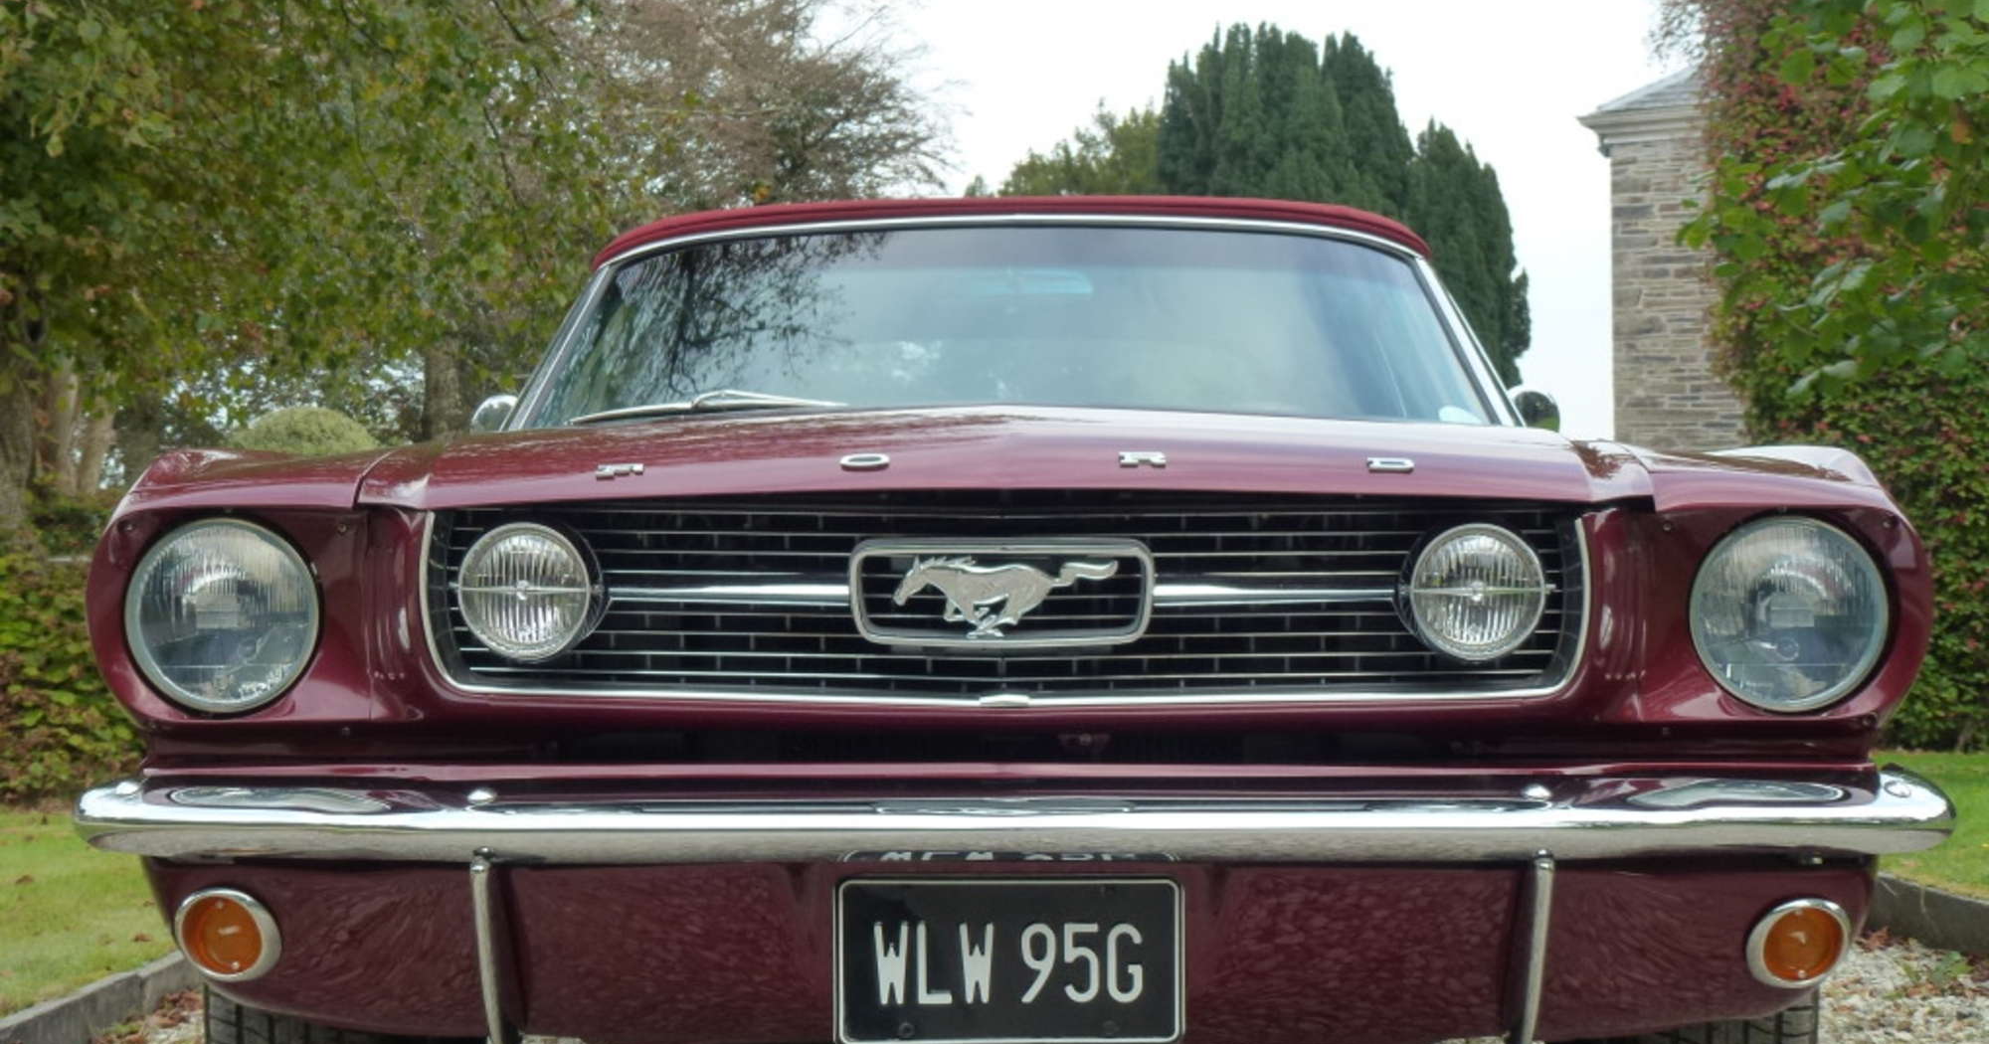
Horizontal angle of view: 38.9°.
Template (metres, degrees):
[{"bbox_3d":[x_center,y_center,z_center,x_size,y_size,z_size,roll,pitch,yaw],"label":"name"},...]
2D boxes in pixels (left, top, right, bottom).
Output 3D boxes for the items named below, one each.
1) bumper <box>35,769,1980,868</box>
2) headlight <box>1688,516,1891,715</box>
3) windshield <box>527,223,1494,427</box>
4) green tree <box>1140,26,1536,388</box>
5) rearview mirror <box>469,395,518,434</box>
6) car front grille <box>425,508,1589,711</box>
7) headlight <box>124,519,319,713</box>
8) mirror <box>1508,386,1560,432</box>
[{"bbox_3d":[0.018,0.267,2.540,1.720,0.085,0.250,0,-1,1],"label":"bumper"},{"bbox_3d":[0.730,0.085,2.590,0.180,0.180,0.085,0,-1,1],"label":"headlight"},{"bbox_3d":[0.028,-0.305,4.280,1.460,0.380,0.540,0,-1,1],"label":"windshield"},{"bbox_3d":[5.100,-3.100,42.500,5.800,8.600,5.500,0,-1,7],"label":"green tree"},{"bbox_3d":[-0.765,-0.147,4.400,0.125,0.115,0.085,0,-1,1],"label":"rearview mirror"},{"bbox_3d":[0.011,0.067,2.540,1.045,0.190,0.100,0,-1,1],"label":"car front grille"},{"bbox_3d":[-0.709,0.085,2.590,0.180,0.180,0.085,0,-1,1],"label":"headlight"},{"bbox_3d":[0.829,-0.155,4.400,0.125,0.115,0.085,0,-1,1],"label":"mirror"}]

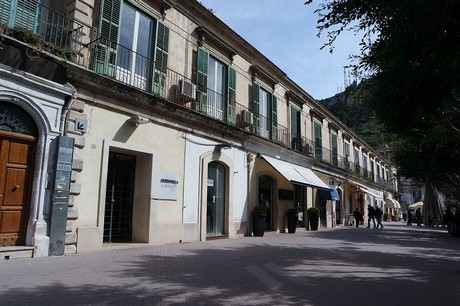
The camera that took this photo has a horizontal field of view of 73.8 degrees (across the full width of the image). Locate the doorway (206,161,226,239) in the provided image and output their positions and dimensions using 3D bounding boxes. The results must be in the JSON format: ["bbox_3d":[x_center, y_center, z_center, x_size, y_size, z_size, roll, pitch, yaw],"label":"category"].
[{"bbox_3d":[-0.549,1.868,12.376,0.292,3.007,1.486,-6,-13,35],"label":"doorway"}]

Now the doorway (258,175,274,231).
[{"bbox_3d":[1.733,2.549,15.542,0.292,2.831,1.521,-6,-13,35],"label":"doorway"}]

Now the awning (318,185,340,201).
[{"bbox_3d":[7.153,2.829,22.147,0.998,1.198,1.692,-6,-13,35],"label":"awning"}]

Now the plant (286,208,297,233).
[{"bbox_3d":[3.364,3.688,16.700,0.530,1.273,0.530,-6,-13,35],"label":"plant"}]

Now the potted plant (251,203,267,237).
[{"bbox_3d":[1.300,3.023,13.773,0.600,1.415,0.600,-6,-13,35],"label":"potted plant"}]

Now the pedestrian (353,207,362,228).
[{"bbox_3d":[10.426,5.322,25.164,0.500,1.471,0.550,0,-10,6],"label":"pedestrian"}]

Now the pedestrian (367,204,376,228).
[{"bbox_3d":[10.986,4.957,23.887,0.600,1.733,0.500,3,-11,-13],"label":"pedestrian"}]

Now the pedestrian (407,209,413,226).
[{"bbox_3d":[17.631,6.323,30.174,0.450,1.630,0.500,8,-13,-36],"label":"pedestrian"}]

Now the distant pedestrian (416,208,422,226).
[{"bbox_3d":[17.910,6.110,29.090,0.550,1.655,0.400,-2,-11,17],"label":"distant pedestrian"}]

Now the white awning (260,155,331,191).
[{"bbox_3d":[4.193,1.302,17.755,1.442,1.538,7.117,-6,-13,35],"label":"white awning"}]

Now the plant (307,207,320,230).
[{"bbox_3d":[5.390,4.226,19.686,0.650,1.402,0.650,-6,-13,35],"label":"plant"}]

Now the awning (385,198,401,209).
[{"bbox_3d":[25.045,7.828,46.920,1.118,1.407,7.255,-6,-13,35],"label":"awning"}]

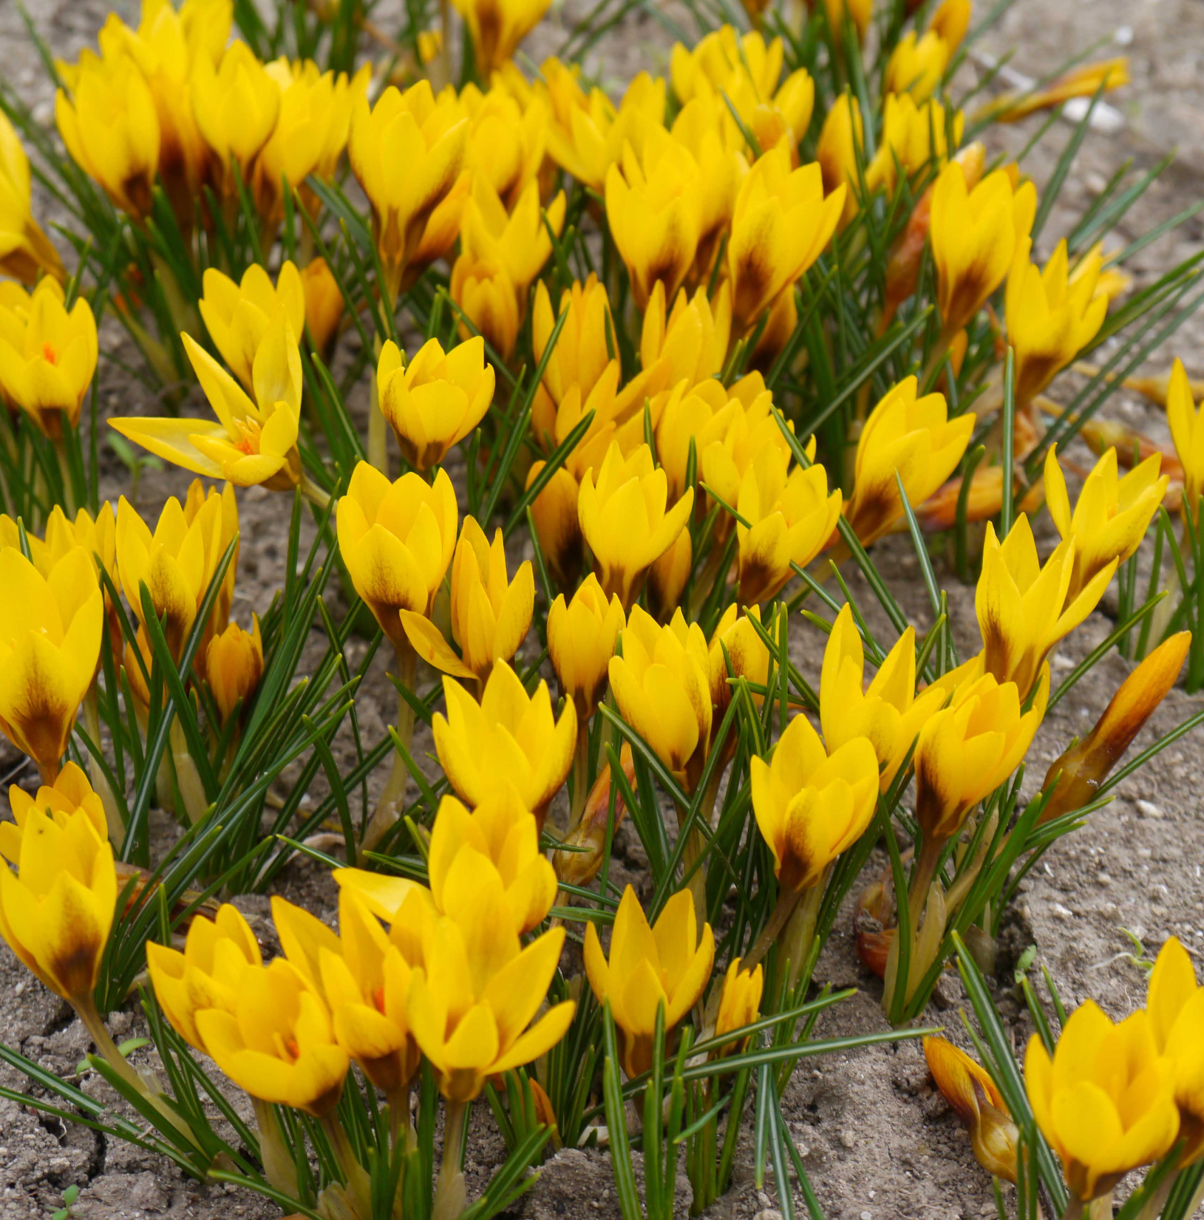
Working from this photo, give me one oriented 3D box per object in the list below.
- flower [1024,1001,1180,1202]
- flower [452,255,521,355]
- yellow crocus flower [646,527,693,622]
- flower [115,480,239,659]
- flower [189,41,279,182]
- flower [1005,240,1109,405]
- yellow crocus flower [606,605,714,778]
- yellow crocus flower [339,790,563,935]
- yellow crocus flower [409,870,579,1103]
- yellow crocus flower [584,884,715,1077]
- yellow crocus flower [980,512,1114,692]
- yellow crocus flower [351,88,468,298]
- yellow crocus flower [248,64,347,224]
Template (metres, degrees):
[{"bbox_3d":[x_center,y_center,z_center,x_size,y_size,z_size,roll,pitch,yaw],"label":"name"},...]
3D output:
[{"bbox_3d":[0.091,0.093,0.618,0.029,0.036,0.029,3,32,-2],"label":"flower"},{"bbox_3d":[-0.035,-0.089,1.010,0.021,0.031,0.021,0,38,0],"label":"flower"},{"bbox_3d":[0.017,-0.009,0.940,0.017,0.031,0.017,4,38,0],"label":"yellow crocus flower"},{"bbox_3d":[-0.096,-0.007,0.760,0.028,0.040,0.026,-2,35,1],"label":"flower"},{"bbox_3d":[-0.113,-0.150,1.042,0.028,0.045,0.028,0,38,0],"label":"flower"},{"bbox_3d":[0.116,-0.071,0.863,0.025,0.042,0.025,11,31,-7],"label":"flower"},{"bbox_3d":[0.015,0.024,0.845,0.025,0.048,0.025,-5,38,4],"label":"yellow crocus flower"},{"bbox_3d":[-0.029,0.057,0.672,0.036,0.034,0.030,-2,32,1],"label":"yellow crocus flower"},{"bbox_3d":[-0.023,0.072,0.625,0.030,0.047,0.029,6,36,-5],"label":"yellow crocus flower"},{"bbox_3d":[0.011,0.089,0.780,0.030,0.043,0.030,0,38,0],"label":"yellow crocus flower"},{"bbox_3d":[0.114,0.002,0.870,0.034,0.048,0.034,5,38,-4],"label":"yellow crocus flower"},{"bbox_3d":[-0.047,-0.099,0.815,0.029,0.052,0.028,3,36,-2],"label":"yellow crocus flower"},{"bbox_3d":[-0.097,-0.145,1.070,0.031,0.046,0.031,8,38,0],"label":"yellow crocus flower"}]

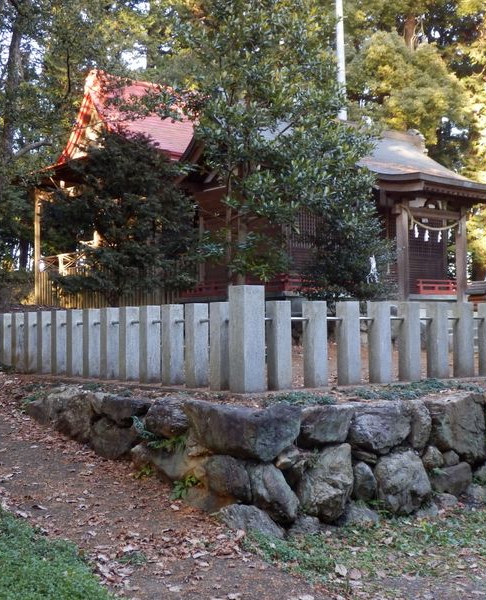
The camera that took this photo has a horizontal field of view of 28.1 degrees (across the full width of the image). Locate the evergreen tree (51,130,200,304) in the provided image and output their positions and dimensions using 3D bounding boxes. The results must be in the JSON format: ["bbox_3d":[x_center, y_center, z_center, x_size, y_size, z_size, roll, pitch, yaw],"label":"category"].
[{"bbox_3d":[-2.320,-1.439,19.000,2.850,3.750,2.800,-1,-2,0],"label":"evergreen tree"}]

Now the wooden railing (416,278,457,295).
[{"bbox_3d":[4.058,-0.270,20.300,1.250,0.330,0.140,1,-2,-39],"label":"wooden railing"}]

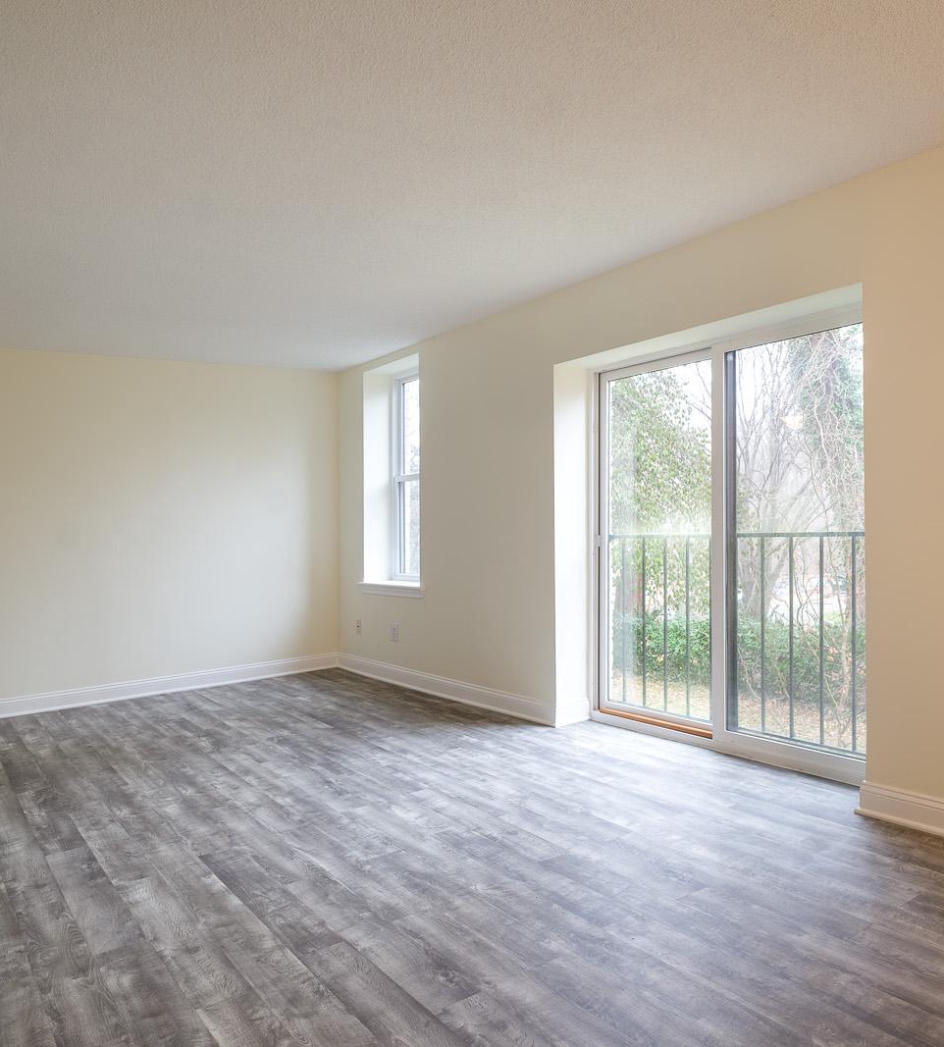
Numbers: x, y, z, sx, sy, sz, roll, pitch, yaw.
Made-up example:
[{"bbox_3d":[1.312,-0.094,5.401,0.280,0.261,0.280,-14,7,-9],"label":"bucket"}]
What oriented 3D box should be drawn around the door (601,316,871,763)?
[{"bbox_3d":[1.250,0.114,3.919,0.100,2.029,1.712,1,-2,-36],"label":"door"}]

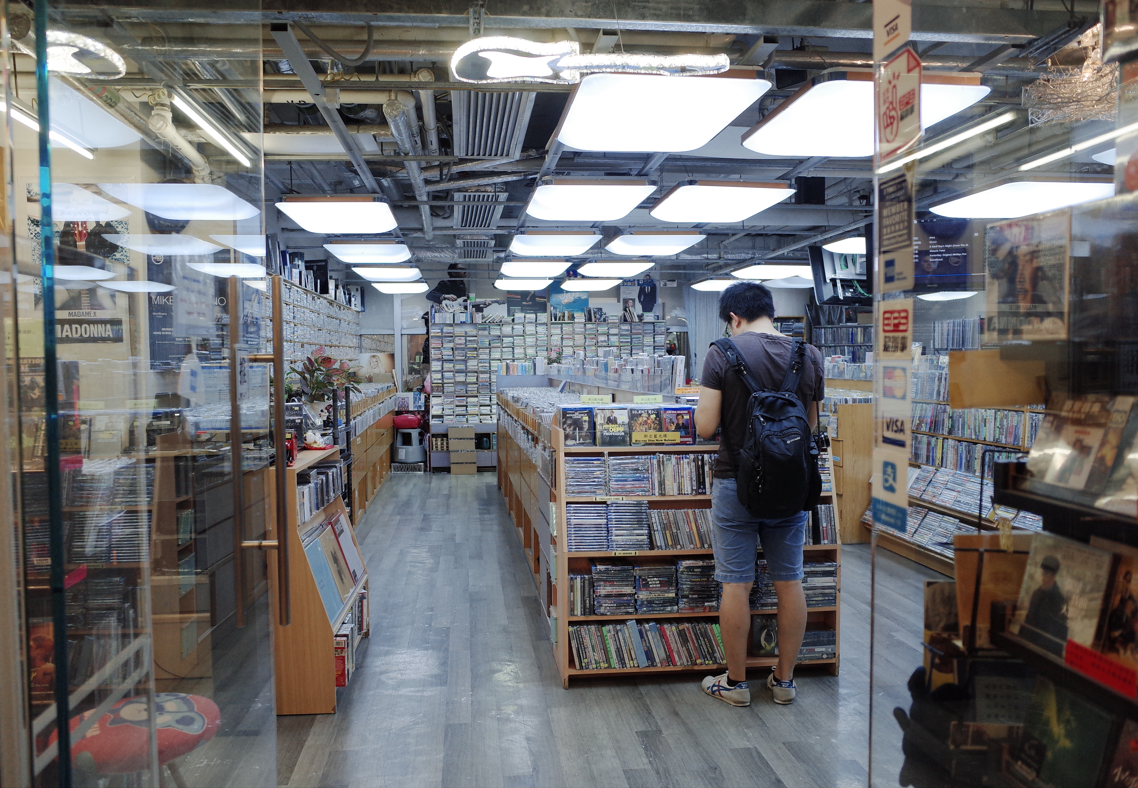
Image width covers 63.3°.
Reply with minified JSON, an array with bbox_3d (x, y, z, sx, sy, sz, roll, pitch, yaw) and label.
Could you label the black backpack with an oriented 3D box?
[{"bbox_3d":[0.759,0.130,3.580,0.380,0.670,0.290,0,2,-5],"label":"black backpack"}]

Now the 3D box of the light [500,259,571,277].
[{"bbox_3d":[-0.331,-1.225,9.031,0.647,0.097,0.950,-1,2,-7],"label":"light"}]

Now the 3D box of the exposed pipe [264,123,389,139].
[{"bbox_3d":[-1.388,-1.516,5.324,0.718,0.083,0.083,-1,2,-7],"label":"exposed pipe"}]

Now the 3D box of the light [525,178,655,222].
[{"bbox_3d":[0.102,-1.090,5.266,0.647,0.097,0.950,-1,2,-7],"label":"light"}]

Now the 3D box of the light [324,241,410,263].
[{"bbox_3d":[-1.731,-1.237,8.060,0.645,0.085,0.980,-1,2,-7],"label":"light"}]

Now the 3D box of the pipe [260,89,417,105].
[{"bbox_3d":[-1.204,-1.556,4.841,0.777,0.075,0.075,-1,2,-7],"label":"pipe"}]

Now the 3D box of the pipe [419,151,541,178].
[{"bbox_3d":[-0.658,-1.652,6.651,1.153,0.060,0.060,1,2,36],"label":"pipe"}]

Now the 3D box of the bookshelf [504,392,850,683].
[{"bbox_3d":[0.208,0.549,6.852,1.210,1.120,6.005,-1,2,-7],"label":"bookshelf"}]

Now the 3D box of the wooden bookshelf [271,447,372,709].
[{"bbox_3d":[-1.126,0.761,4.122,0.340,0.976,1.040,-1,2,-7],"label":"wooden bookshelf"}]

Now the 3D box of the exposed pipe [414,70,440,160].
[{"bbox_3d":[-0.932,-1.817,6.217,0.090,0.095,2.014,-1,2,-7],"label":"exposed pipe"}]

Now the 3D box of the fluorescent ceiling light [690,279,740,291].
[{"bbox_3d":[1.916,-1.362,11.466,0.645,0.085,0.980,-1,2,-7],"label":"fluorescent ceiling light"}]

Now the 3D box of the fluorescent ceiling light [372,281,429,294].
[{"bbox_3d":[-2.045,-1.295,11.261,0.647,0.097,0.950,-1,2,-7],"label":"fluorescent ceiling light"}]

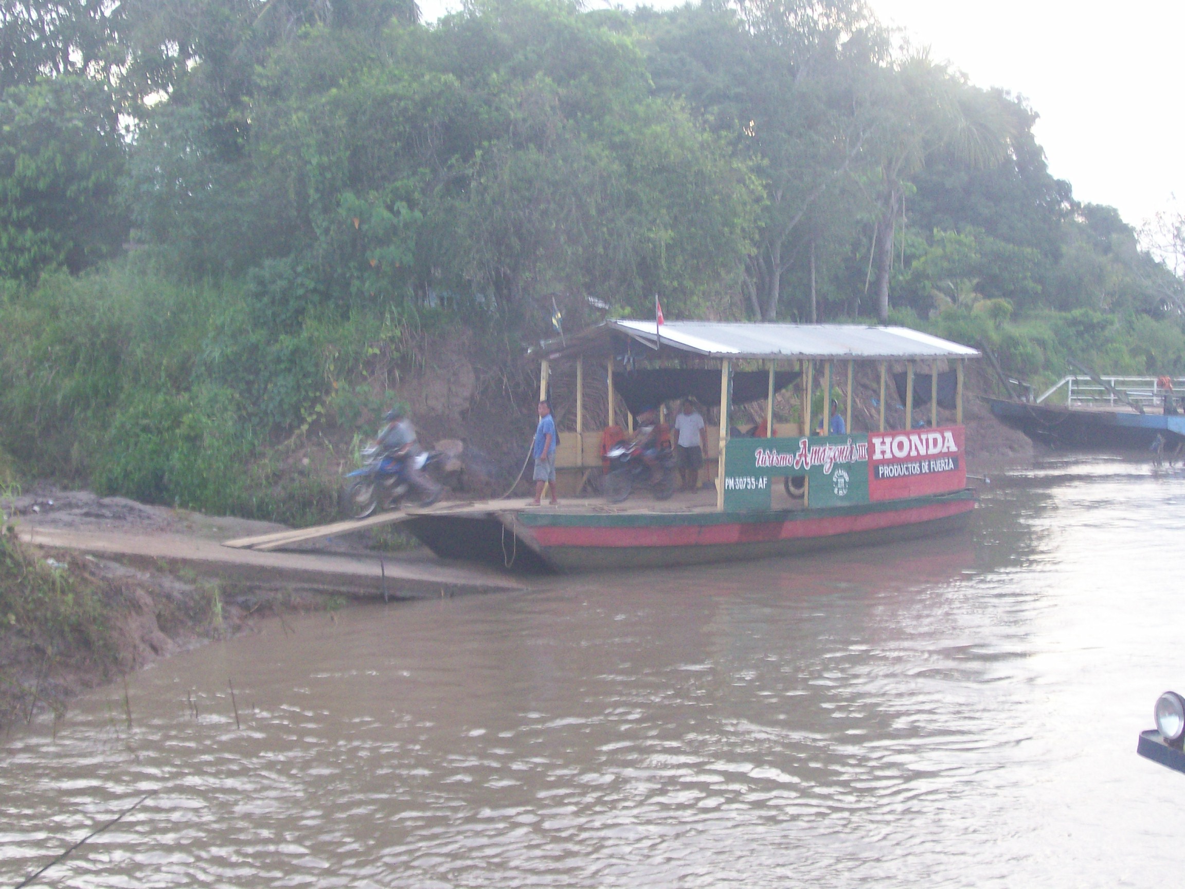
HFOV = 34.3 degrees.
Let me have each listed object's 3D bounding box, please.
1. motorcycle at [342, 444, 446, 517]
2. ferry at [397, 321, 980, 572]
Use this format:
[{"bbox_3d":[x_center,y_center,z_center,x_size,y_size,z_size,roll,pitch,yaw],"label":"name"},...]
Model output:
[{"bbox_3d":[-3.005,0.482,28.776,0.800,1.130,2.050,2,8,40],"label":"motorcycle"},{"bbox_3d":[2.132,-0.100,34.366,4.200,4.200,13.200,2,3,40],"label":"ferry"}]

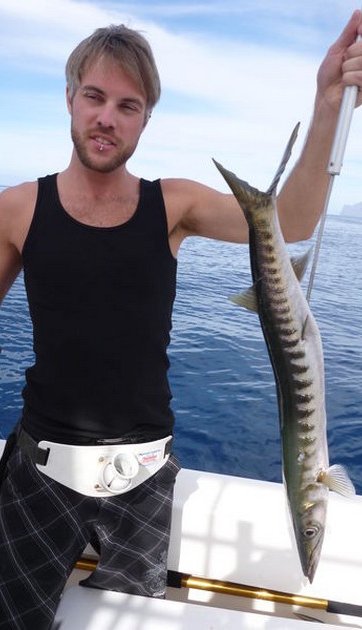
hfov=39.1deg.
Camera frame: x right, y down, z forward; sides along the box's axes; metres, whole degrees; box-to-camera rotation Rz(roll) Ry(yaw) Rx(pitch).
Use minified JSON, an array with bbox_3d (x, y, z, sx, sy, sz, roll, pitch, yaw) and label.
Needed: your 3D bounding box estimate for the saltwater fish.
[{"bbox_3d":[0.170,0.092,0.800,0.160,0.750,0.100,-11,12,-12],"label":"saltwater fish"}]

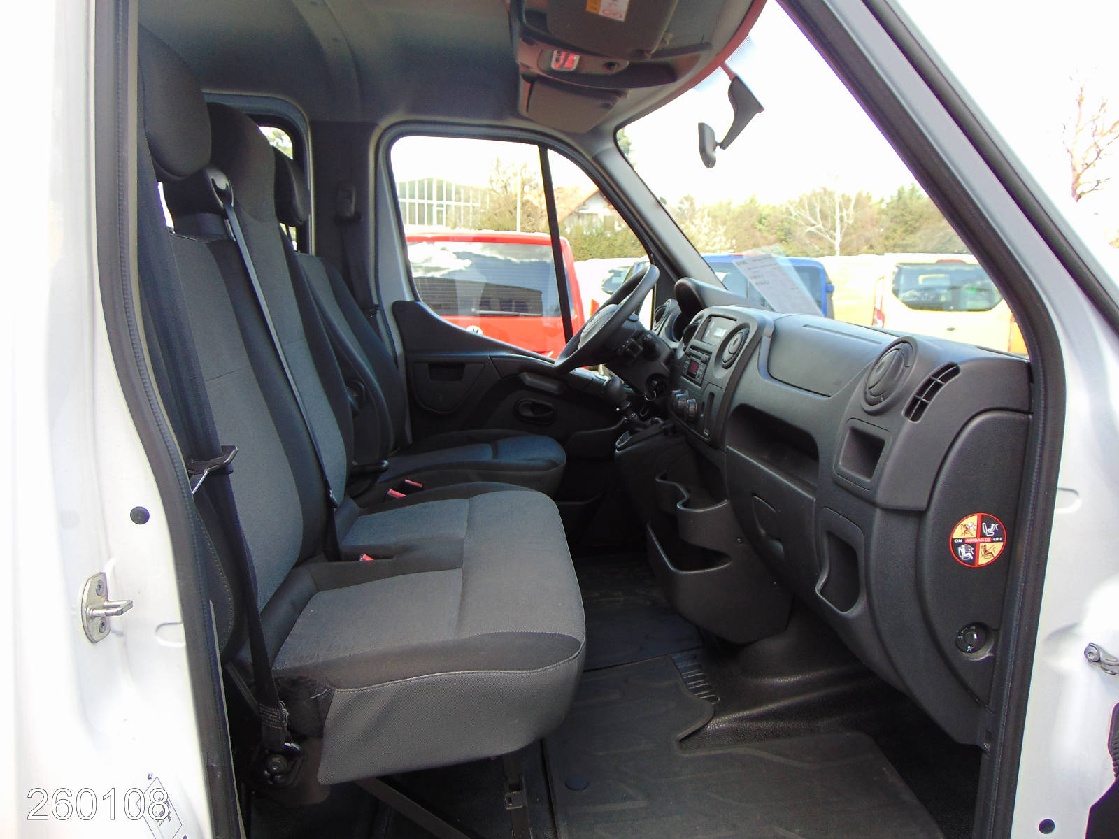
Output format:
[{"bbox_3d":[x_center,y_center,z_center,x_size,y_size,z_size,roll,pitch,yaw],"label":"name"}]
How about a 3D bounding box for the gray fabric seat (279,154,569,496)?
[{"bbox_3d":[-0.401,-0.205,2.289,0.824,1.092,0.515,-1,10,-5],"label":"gray fabric seat"}]

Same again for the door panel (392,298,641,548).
[{"bbox_3d":[-0.116,0.026,2.751,0.865,0.855,0.124,-1,10,-5],"label":"door panel"}]

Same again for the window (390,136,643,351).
[{"bbox_3d":[-0.102,-0.551,2.671,0.855,0.700,0.060,-1,16,-5],"label":"window"}]

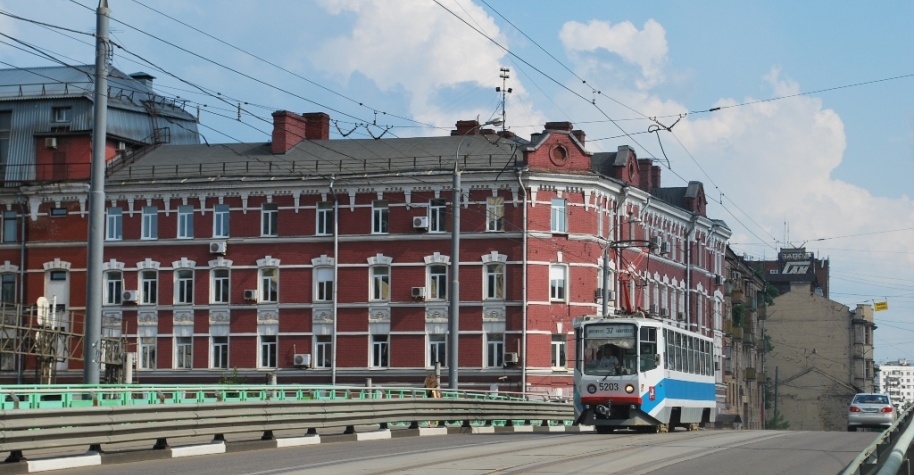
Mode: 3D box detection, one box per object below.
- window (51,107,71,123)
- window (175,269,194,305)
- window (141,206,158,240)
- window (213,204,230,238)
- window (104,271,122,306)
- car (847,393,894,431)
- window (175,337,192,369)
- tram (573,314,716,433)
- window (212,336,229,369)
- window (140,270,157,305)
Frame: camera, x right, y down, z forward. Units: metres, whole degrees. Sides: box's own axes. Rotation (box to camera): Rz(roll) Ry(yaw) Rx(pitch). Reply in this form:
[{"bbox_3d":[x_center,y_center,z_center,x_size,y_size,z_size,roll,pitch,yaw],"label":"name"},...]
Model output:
[{"bbox_3d":[-21.547,-6.673,113.696,1.192,0.861,0.250,-1,-6,18],"label":"window"},{"bbox_3d":[-14.319,2.629,109.671,0.972,1.845,0.200,-1,-5,17],"label":"window"},{"bbox_3d":[-15.635,-0.712,106.114,0.903,1.699,0.200,-1,-6,15],"label":"window"},{"bbox_3d":[-11.849,-0.806,105.071,0.896,1.683,0.200,-1,-6,15],"label":"window"},{"bbox_3d":[-17.492,2.589,106.299,0.964,1.758,0.200,-1,-6,15],"label":"window"},{"bbox_3d":[15.936,6.704,79.800,1.710,1.470,4.400,0,-5,13],"label":"car"},{"bbox_3d":[-13.745,5.846,104.930,0.943,1.609,0.200,-1,-6,15],"label":"window"},{"bbox_3d":[5.900,4.247,63.562,2.500,3.250,15.100,-1,-5,14],"label":"tram"},{"bbox_3d":[-12.322,5.997,108.759,0.852,1.720,0.200,-1,-5,17],"label":"window"},{"bbox_3d":[-16.300,2.643,110.265,0.862,1.855,0.200,-1,-5,17],"label":"window"}]

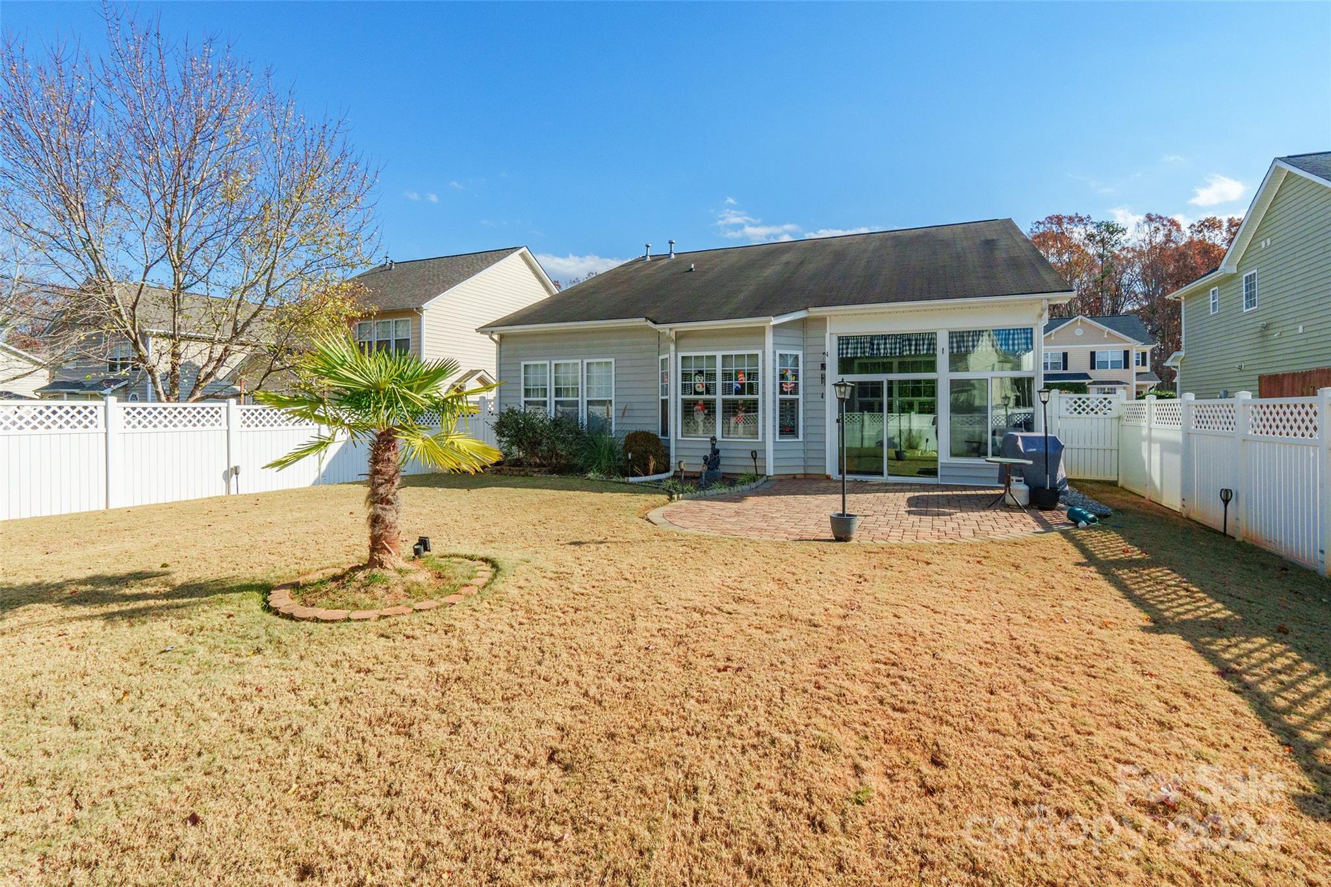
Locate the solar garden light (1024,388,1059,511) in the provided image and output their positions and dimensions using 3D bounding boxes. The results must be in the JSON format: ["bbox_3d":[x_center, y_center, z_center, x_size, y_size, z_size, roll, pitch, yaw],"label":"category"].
[{"bbox_3d":[5.960,0.050,9.250,0.340,1.860,0.340,0,3,0],"label":"solar garden light"}]

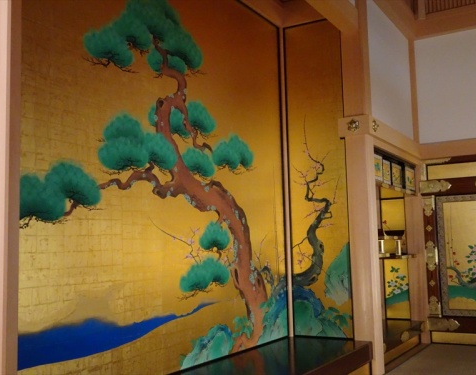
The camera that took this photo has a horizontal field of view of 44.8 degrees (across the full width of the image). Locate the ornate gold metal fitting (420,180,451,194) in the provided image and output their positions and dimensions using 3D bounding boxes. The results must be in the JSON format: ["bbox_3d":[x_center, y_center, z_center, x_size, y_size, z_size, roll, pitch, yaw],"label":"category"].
[{"bbox_3d":[2.349,-0.004,6.859,0.355,0.145,0.040,-5,-7,31],"label":"ornate gold metal fitting"}]

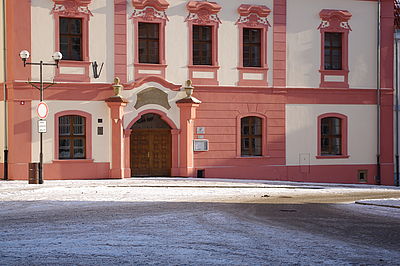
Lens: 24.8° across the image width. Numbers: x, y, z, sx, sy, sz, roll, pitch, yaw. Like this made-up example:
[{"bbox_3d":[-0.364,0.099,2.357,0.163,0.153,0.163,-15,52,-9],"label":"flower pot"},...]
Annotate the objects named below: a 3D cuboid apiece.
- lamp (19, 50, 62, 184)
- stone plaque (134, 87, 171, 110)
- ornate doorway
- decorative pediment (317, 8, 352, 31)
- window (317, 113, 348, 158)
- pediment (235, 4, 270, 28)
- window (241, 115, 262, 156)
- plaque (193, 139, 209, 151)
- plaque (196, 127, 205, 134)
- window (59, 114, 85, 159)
[{"bbox_3d":[-6.303,-0.624,36.200,1.750,5.313,0.400,0,0,-26],"label":"lamp"},{"bbox_3d":[-2.110,-1.540,40.941,1.795,1.057,0.150,0,0,-26],"label":"stone plaque"},{"bbox_3d":[-2.190,0.541,41.076,2.029,2.888,0.400,0,0,-26],"label":"ornate doorway"},{"bbox_3d":[6.723,-5.591,45.162,1.828,1.091,0.300,0,0,-26],"label":"decorative pediment"},{"bbox_3d":[6.624,0.139,45.354,1.907,2.292,0.250,0,0,-26],"label":"window"},{"bbox_3d":[2.547,-5.549,43.135,1.746,1.052,0.300,0,0,-26],"label":"pediment"},{"bbox_3d":[2.466,0.167,43.446,1.189,1.909,0.200,0,0,-26],"label":"window"},{"bbox_3d":[0.061,0.564,42.046,0.781,0.564,0.120,0,0,-26],"label":"plaque"},{"bbox_3d":[0.037,-0.111,42.077,0.411,0.333,0.040,0,0,-26],"label":"plaque"},{"bbox_3d":[-5.531,0.187,39.563,1.253,1.912,0.200,0,0,-26],"label":"window"}]

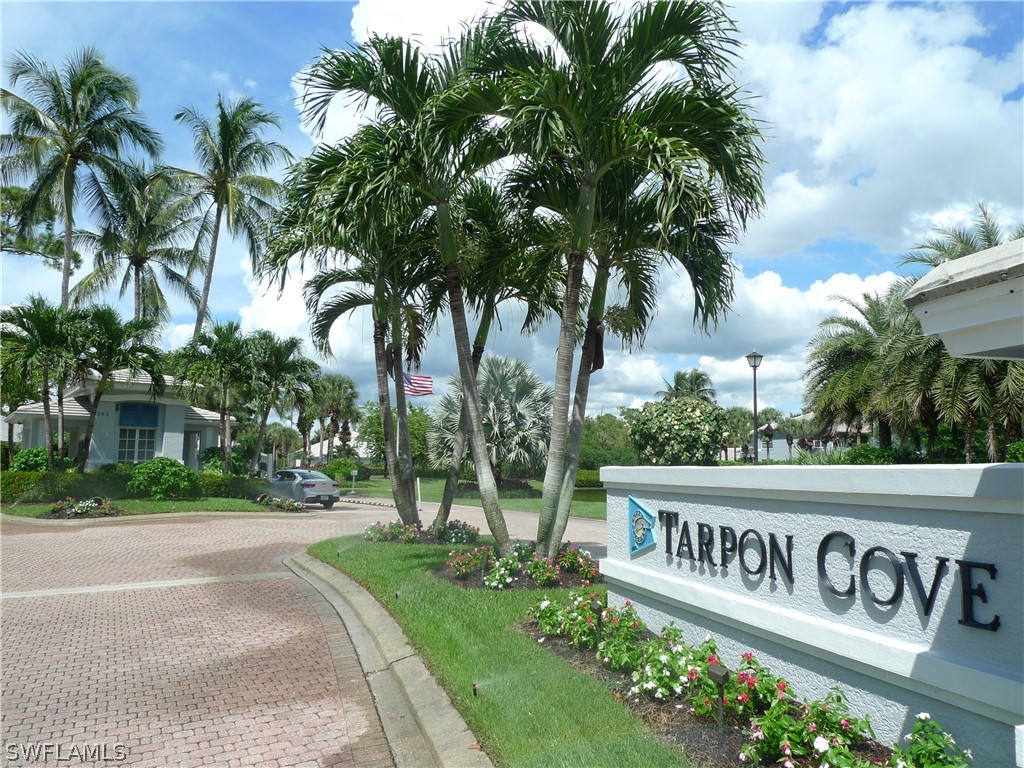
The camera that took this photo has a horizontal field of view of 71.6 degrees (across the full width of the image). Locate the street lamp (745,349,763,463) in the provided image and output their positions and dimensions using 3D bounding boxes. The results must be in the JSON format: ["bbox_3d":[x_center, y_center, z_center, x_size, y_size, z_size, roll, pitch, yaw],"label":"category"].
[{"bbox_3d":[6.508,1.370,18.972,0.500,4.590,0.470,-2,-7,19],"label":"street lamp"}]

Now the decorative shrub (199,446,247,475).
[{"bbox_3d":[-11.014,3.425,26.779,1.750,1.750,1.600,0,-7,0],"label":"decorative shrub"}]

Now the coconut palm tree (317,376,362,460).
[{"bbox_3d":[-14.114,3.538,57.972,3.600,9.000,3.600,0,-7,0],"label":"coconut palm tree"}]

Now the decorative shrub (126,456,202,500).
[{"bbox_3d":[-13.371,3.658,27.359,2.970,1.720,2.600,0,-7,0],"label":"decorative shrub"}]

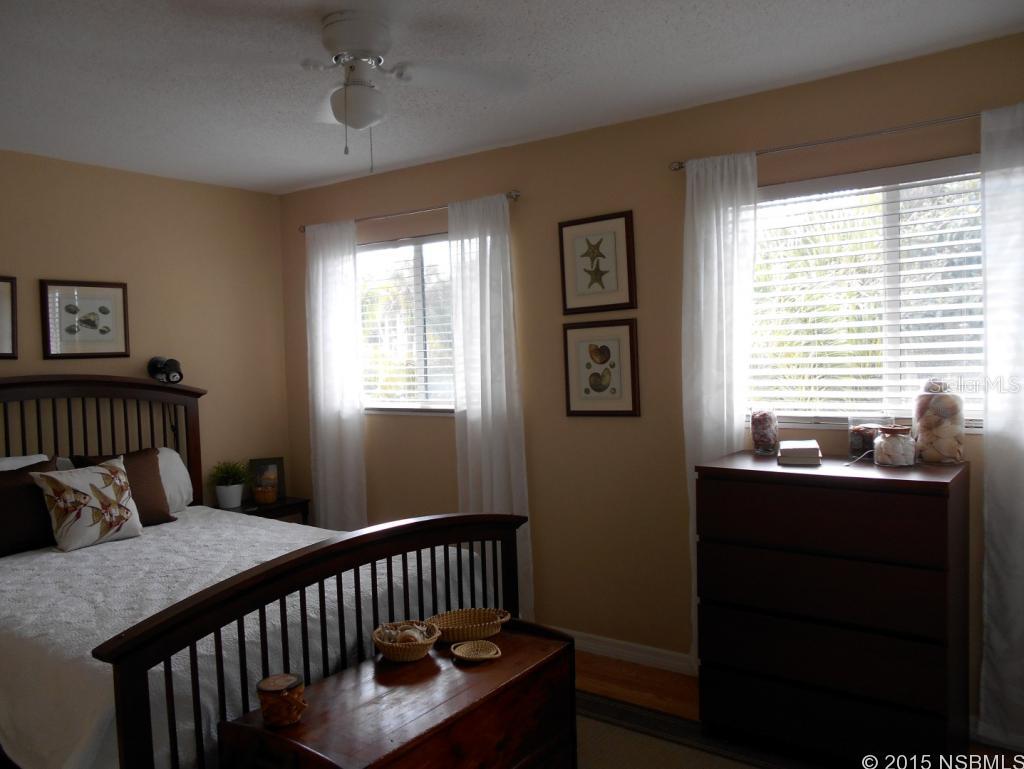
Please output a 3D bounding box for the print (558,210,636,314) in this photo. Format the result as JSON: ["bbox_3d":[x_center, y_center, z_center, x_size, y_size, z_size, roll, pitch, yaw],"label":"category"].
[{"bbox_3d":[0.388,-0.542,3.479,0.374,0.422,0.025,0,4,36],"label":"print"}]

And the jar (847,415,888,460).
[{"bbox_3d":[1.301,0.197,2.786,0.150,0.150,0.150,0,4,36],"label":"jar"}]

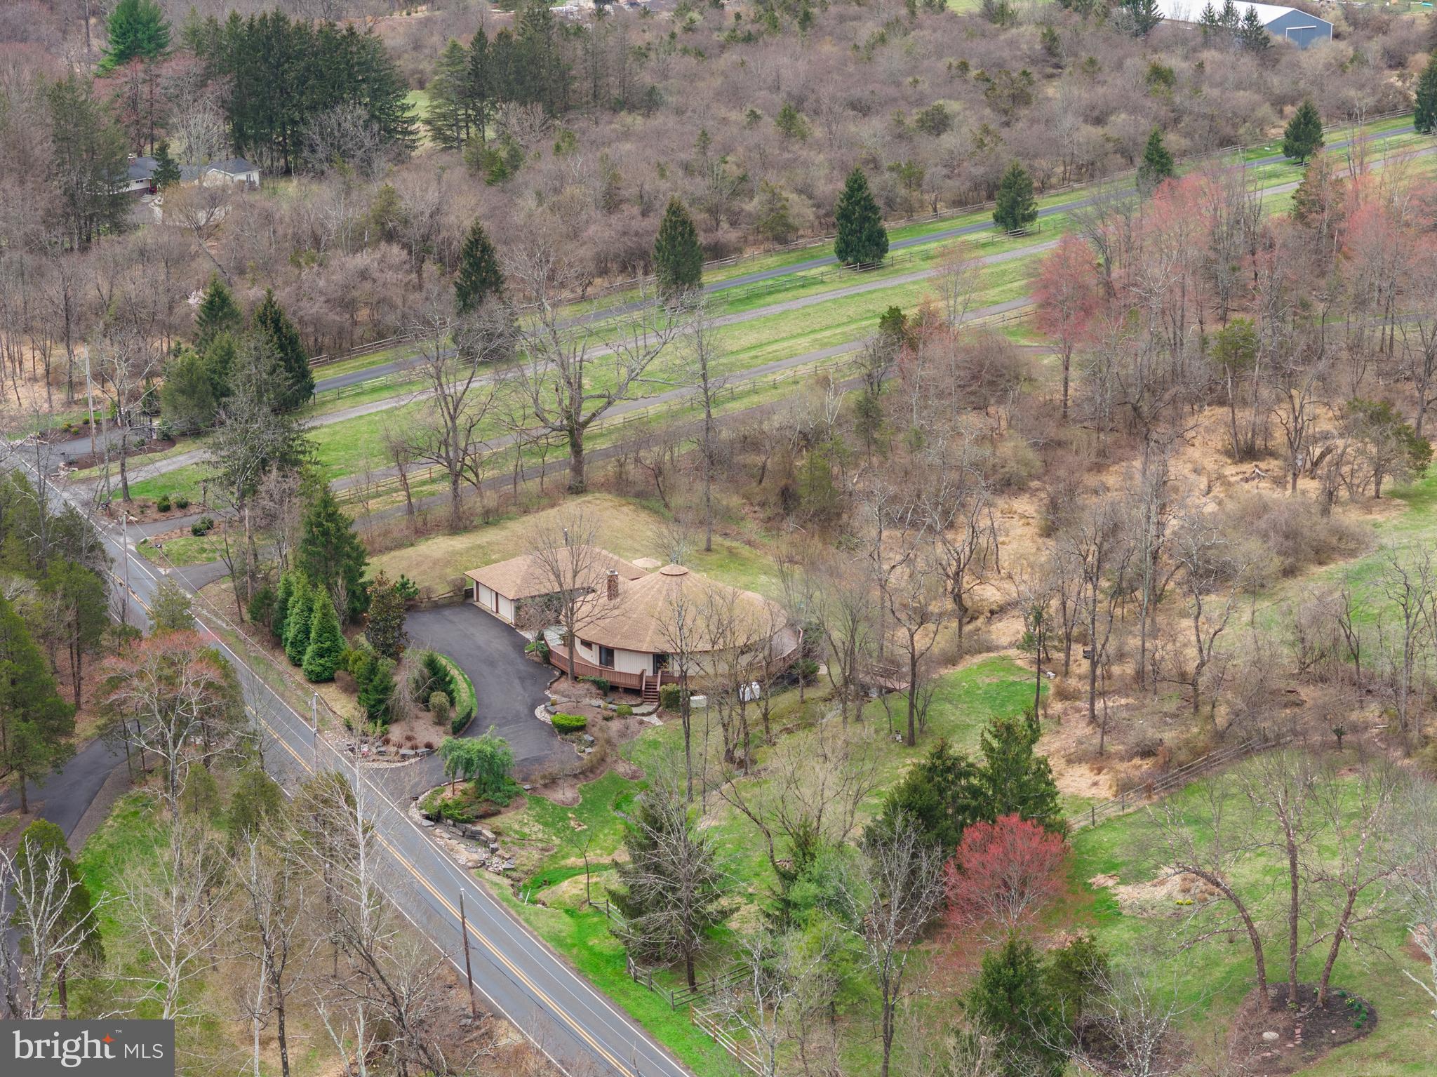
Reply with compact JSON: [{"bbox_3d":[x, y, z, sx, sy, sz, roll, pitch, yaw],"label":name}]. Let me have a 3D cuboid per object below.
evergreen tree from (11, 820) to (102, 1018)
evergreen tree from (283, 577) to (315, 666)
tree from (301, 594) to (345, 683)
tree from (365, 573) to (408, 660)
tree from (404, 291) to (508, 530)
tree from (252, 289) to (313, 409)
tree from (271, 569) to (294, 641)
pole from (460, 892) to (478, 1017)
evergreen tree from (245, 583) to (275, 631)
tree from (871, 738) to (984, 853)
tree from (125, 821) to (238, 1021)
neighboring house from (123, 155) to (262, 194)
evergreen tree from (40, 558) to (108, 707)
[{"bbox_3d":[-39.392,22.759,172.179,5.320,13.170,5.320,-4,17,-13],"label":"evergreen tree"},{"bbox_3d":[-35.820,6.680,248.190,2.880,7.980,2.880,0,17,0],"label":"evergreen tree"},{"bbox_3d":[-33.280,7.960,244.650,3.690,7.580,3.690,0,17,0],"label":"tree"},{"bbox_3d":[-27.269,6.125,237.716,3.490,7.250,3.490,-2,17,-7],"label":"tree"},{"bbox_3d":[-25.010,-12.130,277.140,9.850,23.300,9.360,0,17,0],"label":"tree"},{"bbox_3d":[-48.060,-20.820,314.230,7.200,12.600,7.200,0,17,0],"label":"tree"},{"bbox_3d":[-35.790,5.300,239.350,2.300,6.000,2.300,0,17,0],"label":"tree"},{"bbox_3d":[-15.940,26.380,184.740,0.320,8.880,0.320,-3,17,1],"label":"pole"},{"bbox_3d":[-38.510,5.642,245.160,2.560,3.890,2.560,-3,17,-9],"label":"evergreen tree"},{"bbox_3d":[13.990,18.410,190.410,7.500,11.300,7.300,0,17,0],"label":"tree"},{"bbox_3d":[-33.230,24.190,179.720,6.810,14.970,6.810,0,17,0],"label":"tree"},{"bbox_3d":[-82.052,-56.651,449.683,21.500,5.300,12.000,-9,19,-29],"label":"neighboring house"},{"bbox_3d":[-49.984,7.391,224.933,5.300,12.200,5.300,-4,17,-13],"label":"evergreen tree"}]

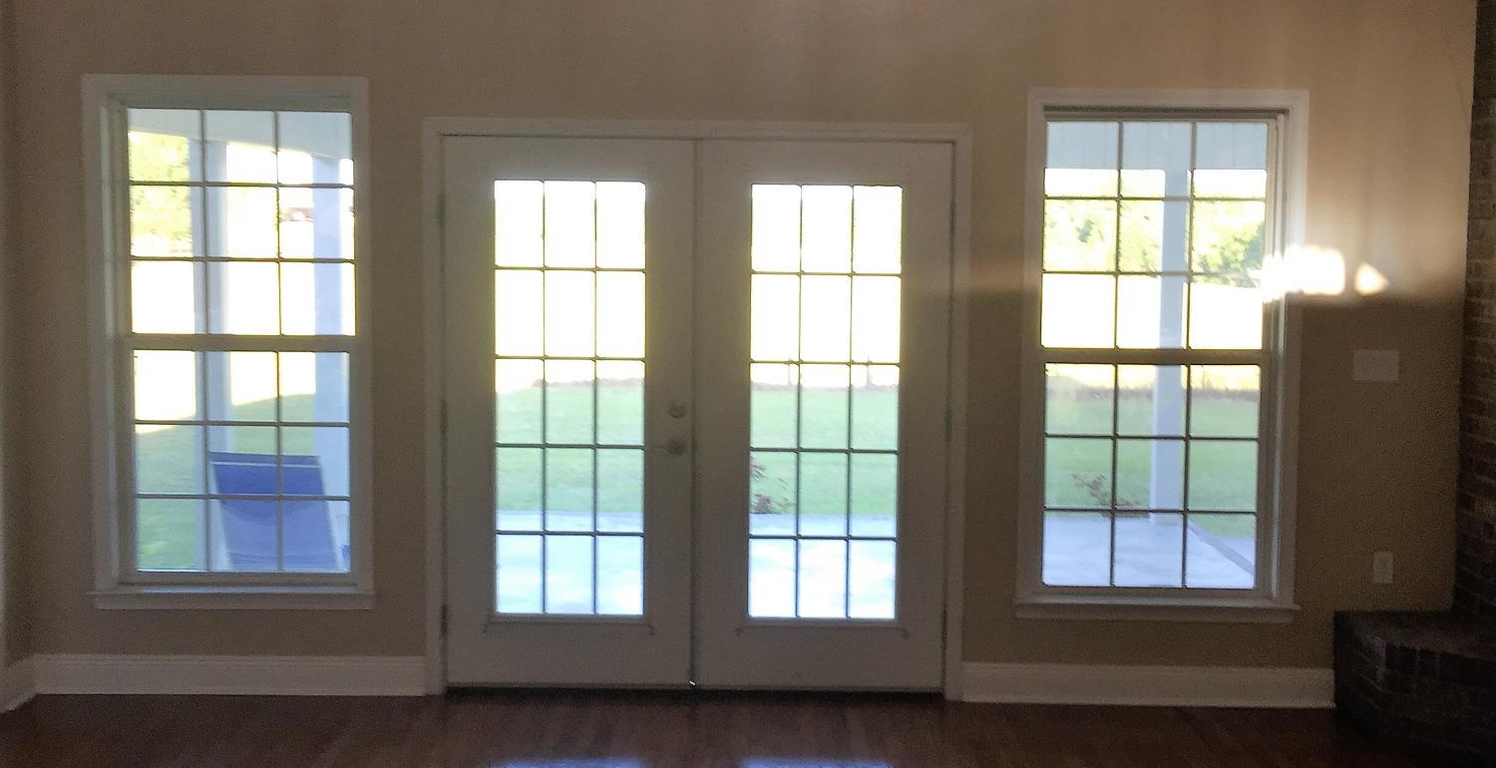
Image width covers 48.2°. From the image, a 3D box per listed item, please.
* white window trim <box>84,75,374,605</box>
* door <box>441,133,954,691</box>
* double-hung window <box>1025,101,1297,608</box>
[{"bbox_3d":[-1.894,-0.153,6.145,1.030,1.920,0.100,1,4,0],"label":"white window trim"},{"bbox_3d":[-0.186,0.131,6.149,1.860,2.050,0.080,1,4,0],"label":"door"},{"bbox_3d":[1.514,-0.099,6.125,1.023,1.932,0.100,1,4,0],"label":"double-hung window"}]

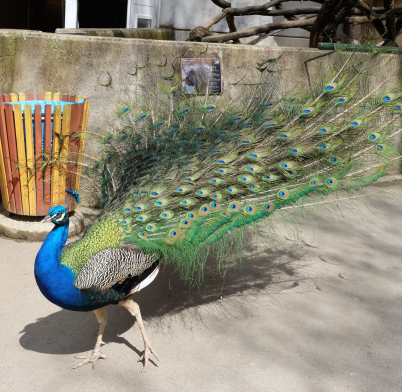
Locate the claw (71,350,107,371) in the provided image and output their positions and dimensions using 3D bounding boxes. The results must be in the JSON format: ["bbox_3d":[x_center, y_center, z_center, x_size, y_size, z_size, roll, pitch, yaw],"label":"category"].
[{"bbox_3d":[-0.430,0.628,2.580,0.150,0.045,0.110,-11,17,-41],"label":"claw"}]

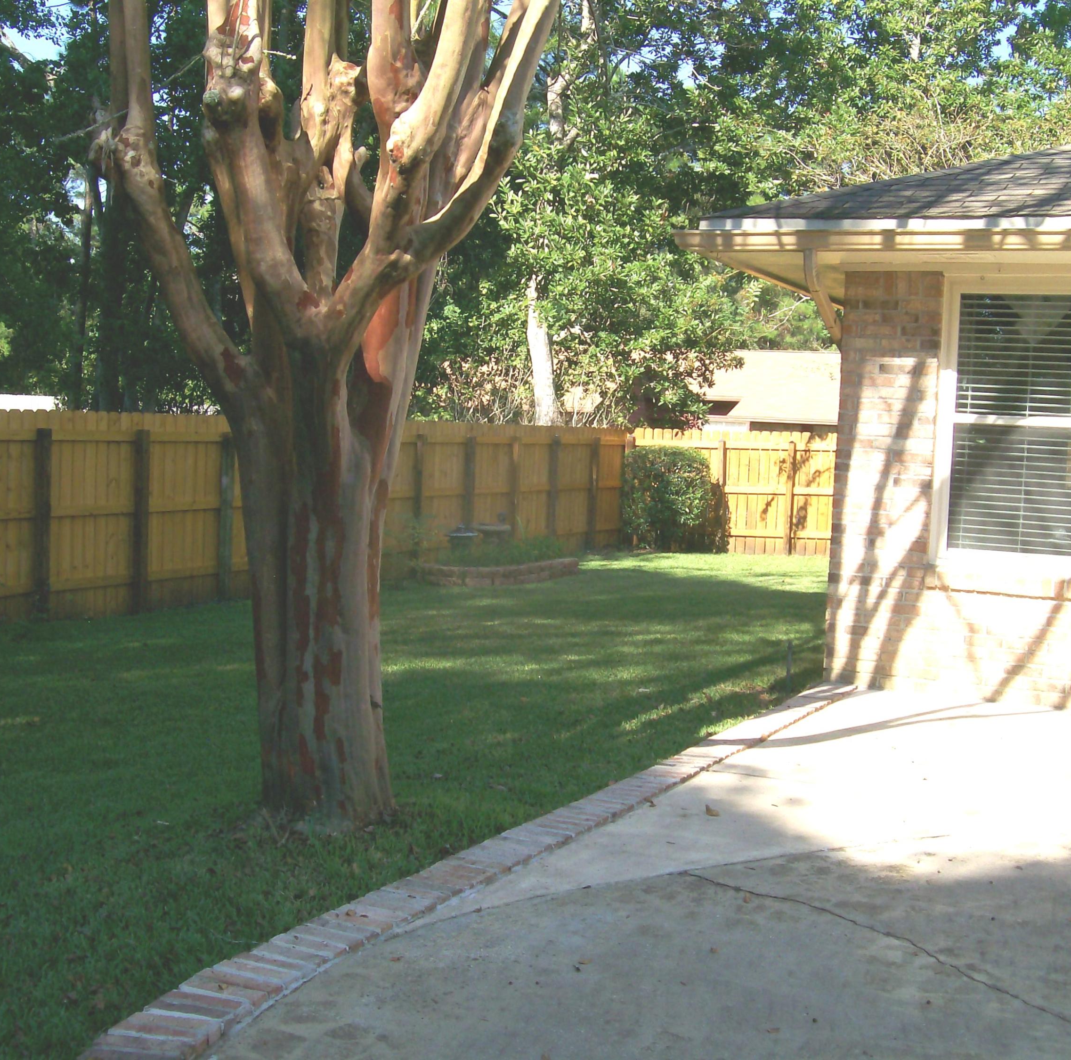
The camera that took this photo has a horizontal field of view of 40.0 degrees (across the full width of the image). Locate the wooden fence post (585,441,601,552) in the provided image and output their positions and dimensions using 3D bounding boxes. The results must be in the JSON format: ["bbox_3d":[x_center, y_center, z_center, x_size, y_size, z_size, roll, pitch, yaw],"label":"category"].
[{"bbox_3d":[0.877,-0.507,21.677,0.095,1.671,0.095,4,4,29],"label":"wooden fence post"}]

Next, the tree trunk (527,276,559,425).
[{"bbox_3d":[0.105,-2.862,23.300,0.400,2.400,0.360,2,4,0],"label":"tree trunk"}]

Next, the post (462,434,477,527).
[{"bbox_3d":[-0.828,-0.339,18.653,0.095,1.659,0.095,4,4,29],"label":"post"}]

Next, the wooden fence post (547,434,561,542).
[{"bbox_3d":[0.284,-0.454,20.625,0.095,1.677,0.095,4,4,29],"label":"wooden fence post"}]

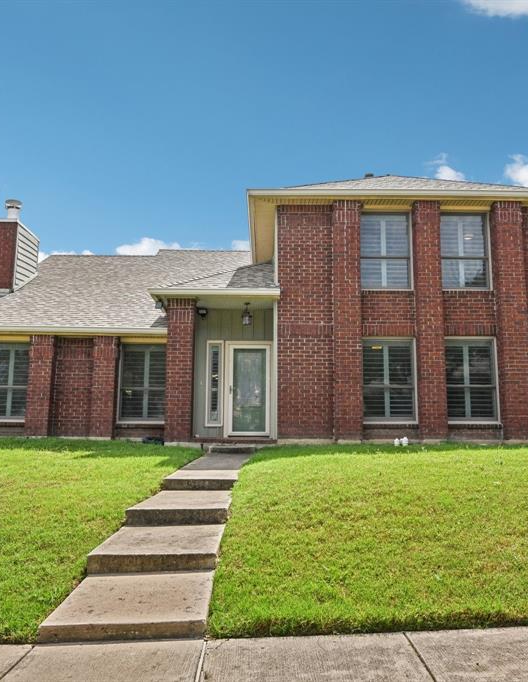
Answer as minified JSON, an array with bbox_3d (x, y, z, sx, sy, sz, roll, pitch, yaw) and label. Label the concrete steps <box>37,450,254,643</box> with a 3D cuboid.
[{"bbox_3d":[-0.781,1.963,8.001,0.980,0.720,9.300,1,-8,0],"label":"concrete steps"}]

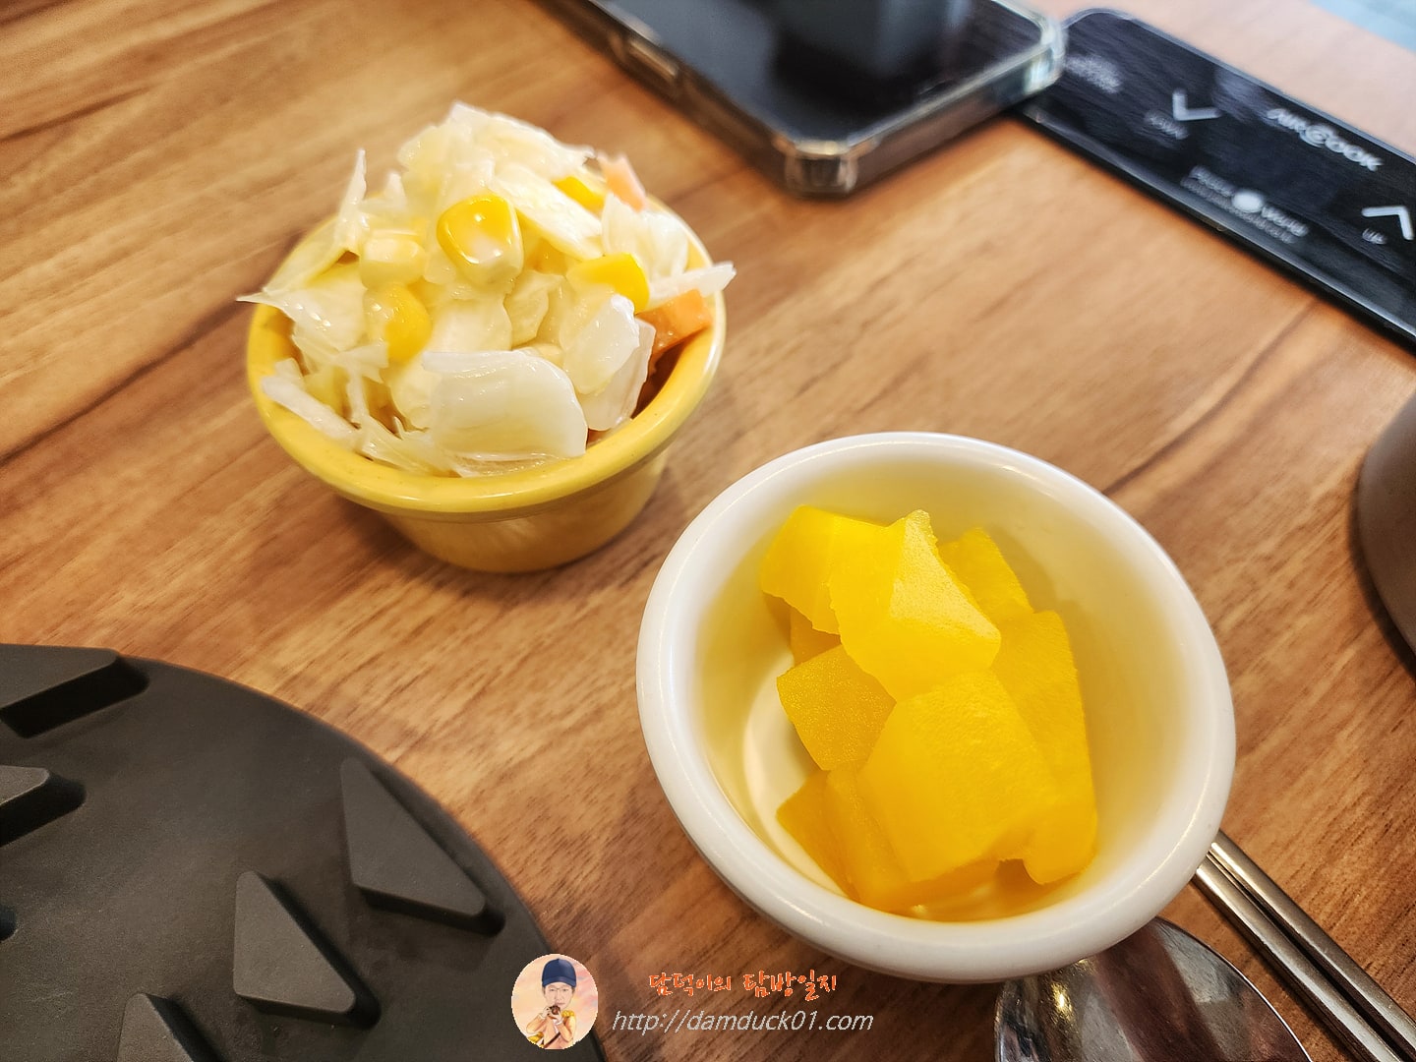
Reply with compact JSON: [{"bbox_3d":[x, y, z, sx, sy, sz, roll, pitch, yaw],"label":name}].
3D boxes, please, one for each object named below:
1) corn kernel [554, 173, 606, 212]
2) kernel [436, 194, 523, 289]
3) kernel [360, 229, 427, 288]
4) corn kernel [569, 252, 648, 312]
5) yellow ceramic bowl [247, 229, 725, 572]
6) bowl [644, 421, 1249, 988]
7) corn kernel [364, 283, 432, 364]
[{"bbox_3d":[-0.017,-0.045,0.127,0.009,0.007,0.007,3,57,0],"label":"corn kernel"},{"bbox_3d":[-0.029,-0.036,0.118,0.010,0.009,0.008,3,57,0],"label":"kernel"},{"bbox_3d":[-0.039,-0.034,0.118,0.009,0.007,0.007,3,57,0],"label":"kernel"},{"bbox_3d":[-0.013,-0.032,0.124,0.010,0.007,0.008,3,57,0],"label":"corn kernel"},{"bbox_3d":[-0.032,-0.023,0.149,0.069,0.033,0.069,1,57,-1],"label":"yellow ceramic bowl"},{"bbox_3d":[0.026,0.023,0.121,0.069,0.033,0.069,1,57,-1],"label":"bowl"},{"bbox_3d":[-0.039,-0.026,0.117,0.009,0.008,0.008,3,57,0],"label":"corn kernel"}]

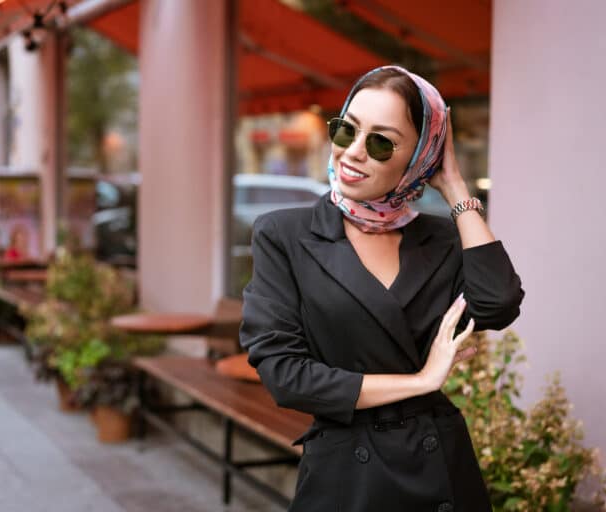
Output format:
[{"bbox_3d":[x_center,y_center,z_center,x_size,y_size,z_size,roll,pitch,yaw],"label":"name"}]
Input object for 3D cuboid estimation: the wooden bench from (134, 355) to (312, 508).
[{"bbox_3d":[-0.260,0.888,5.603,0.400,0.430,2.300,-2,6,-25],"label":"wooden bench"}]

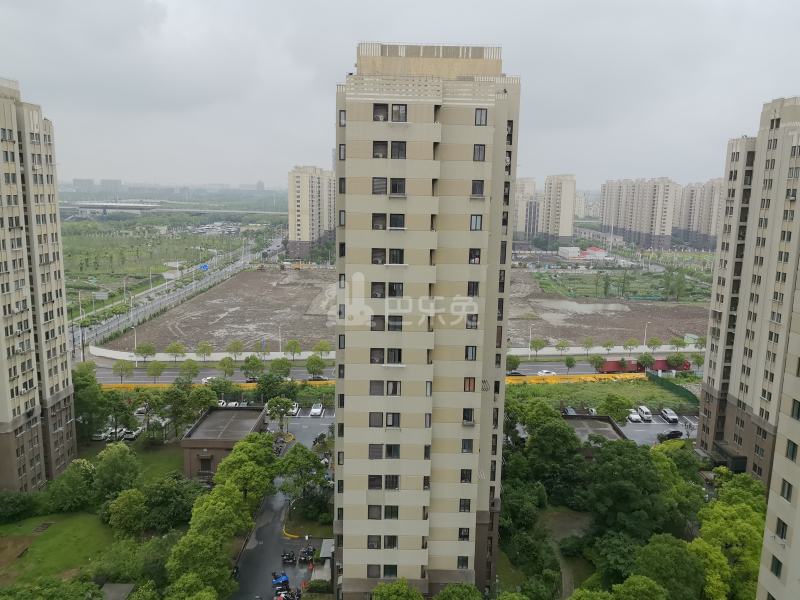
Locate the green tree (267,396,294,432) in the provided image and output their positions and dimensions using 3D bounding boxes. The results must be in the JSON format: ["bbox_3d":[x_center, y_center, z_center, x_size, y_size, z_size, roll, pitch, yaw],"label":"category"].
[{"bbox_3d":[-22.089,21.493,116.379,4.849,6.970,4.849,1,10,0],"label":"green tree"}]

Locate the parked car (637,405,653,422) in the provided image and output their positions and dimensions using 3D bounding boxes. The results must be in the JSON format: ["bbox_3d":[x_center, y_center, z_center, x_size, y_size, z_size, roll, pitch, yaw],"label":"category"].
[{"bbox_3d":[49.396,23.005,126.050,1.680,1.880,4.100,1,10,-1],"label":"parked car"}]

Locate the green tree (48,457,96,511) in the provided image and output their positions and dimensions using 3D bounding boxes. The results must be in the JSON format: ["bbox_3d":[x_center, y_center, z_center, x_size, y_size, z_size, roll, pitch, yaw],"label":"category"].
[{"bbox_3d":[-46.232,25.785,87.894,6.761,7.095,6.761,1,10,0],"label":"green tree"}]

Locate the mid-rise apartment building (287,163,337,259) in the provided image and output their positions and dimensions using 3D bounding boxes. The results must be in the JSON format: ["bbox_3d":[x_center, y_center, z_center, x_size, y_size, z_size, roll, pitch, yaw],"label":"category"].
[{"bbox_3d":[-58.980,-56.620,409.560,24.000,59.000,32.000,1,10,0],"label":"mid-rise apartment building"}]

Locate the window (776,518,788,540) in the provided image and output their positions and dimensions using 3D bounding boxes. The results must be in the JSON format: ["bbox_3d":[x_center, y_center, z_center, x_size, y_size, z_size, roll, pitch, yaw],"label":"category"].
[{"bbox_3d":[26.435,15.877,43.171,0.150,1.300,1.100,1,10,-2],"label":"window"}]

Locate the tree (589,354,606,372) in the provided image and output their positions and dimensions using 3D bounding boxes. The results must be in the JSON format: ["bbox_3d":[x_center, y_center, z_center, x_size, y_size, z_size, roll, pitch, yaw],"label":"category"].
[{"bbox_3d":[48.900,16.490,153.830,4.190,5.950,4.190,1,10,0],"label":"tree"}]

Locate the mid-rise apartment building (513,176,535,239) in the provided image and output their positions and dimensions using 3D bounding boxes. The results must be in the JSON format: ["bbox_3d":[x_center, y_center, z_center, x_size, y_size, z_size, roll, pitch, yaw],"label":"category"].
[{"bbox_3d":[112.520,-81.933,578.653,22.000,60.000,18.000,1,10,0],"label":"mid-rise apartment building"}]

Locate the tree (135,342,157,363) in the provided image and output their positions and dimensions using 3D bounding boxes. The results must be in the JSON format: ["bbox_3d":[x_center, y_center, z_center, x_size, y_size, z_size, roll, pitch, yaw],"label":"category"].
[{"bbox_3d":[-66.197,13.807,161.860,5.318,5.285,5.318,1,10,0],"label":"tree"}]

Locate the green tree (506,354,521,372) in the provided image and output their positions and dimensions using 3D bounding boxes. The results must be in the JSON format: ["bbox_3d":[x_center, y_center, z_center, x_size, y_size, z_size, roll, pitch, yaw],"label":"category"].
[{"bbox_3d":[27.420,16.320,151.240,4.000,6.370,4.000,1,10,0],"label":"green tree"}]

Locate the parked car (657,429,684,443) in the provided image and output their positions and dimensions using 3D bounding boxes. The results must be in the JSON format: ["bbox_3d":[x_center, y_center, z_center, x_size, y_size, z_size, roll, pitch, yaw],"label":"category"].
[{"bbox_3d":[51.427,25.347,118.345,4.600,1.500,1.800,-1,10,-14],"label":"parked car"}]

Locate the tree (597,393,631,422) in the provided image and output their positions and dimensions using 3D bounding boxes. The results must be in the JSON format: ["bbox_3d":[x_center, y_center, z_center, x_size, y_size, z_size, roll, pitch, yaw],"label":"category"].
[{"bbox_3d":[41.420,21.580,119.680,6.520,7.260,6.520,1,10,0],"label":"tree"}]

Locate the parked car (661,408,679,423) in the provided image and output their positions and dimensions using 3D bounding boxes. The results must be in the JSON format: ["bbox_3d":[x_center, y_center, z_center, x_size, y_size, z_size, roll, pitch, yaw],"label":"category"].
[{"bbox_3d":[54.950,23.430,127.040,1.820,1.600,4.550,1,10,0],"label":"parked car"}]

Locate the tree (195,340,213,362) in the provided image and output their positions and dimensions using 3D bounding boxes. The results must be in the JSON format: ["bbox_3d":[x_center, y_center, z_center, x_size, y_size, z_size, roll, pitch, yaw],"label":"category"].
[{"bbox_3d":[-49.990,13.580,159.230,4.340,6.220,4.340,1,10,0],"label":"tree"}]

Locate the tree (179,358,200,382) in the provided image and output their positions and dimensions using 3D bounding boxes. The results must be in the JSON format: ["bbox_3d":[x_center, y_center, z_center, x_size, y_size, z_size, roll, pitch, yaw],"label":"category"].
[{"bbox_3d":[-48.050,16.283,142.465,4.600,5.770,4.600,1,10,0],"label":"tree"}]

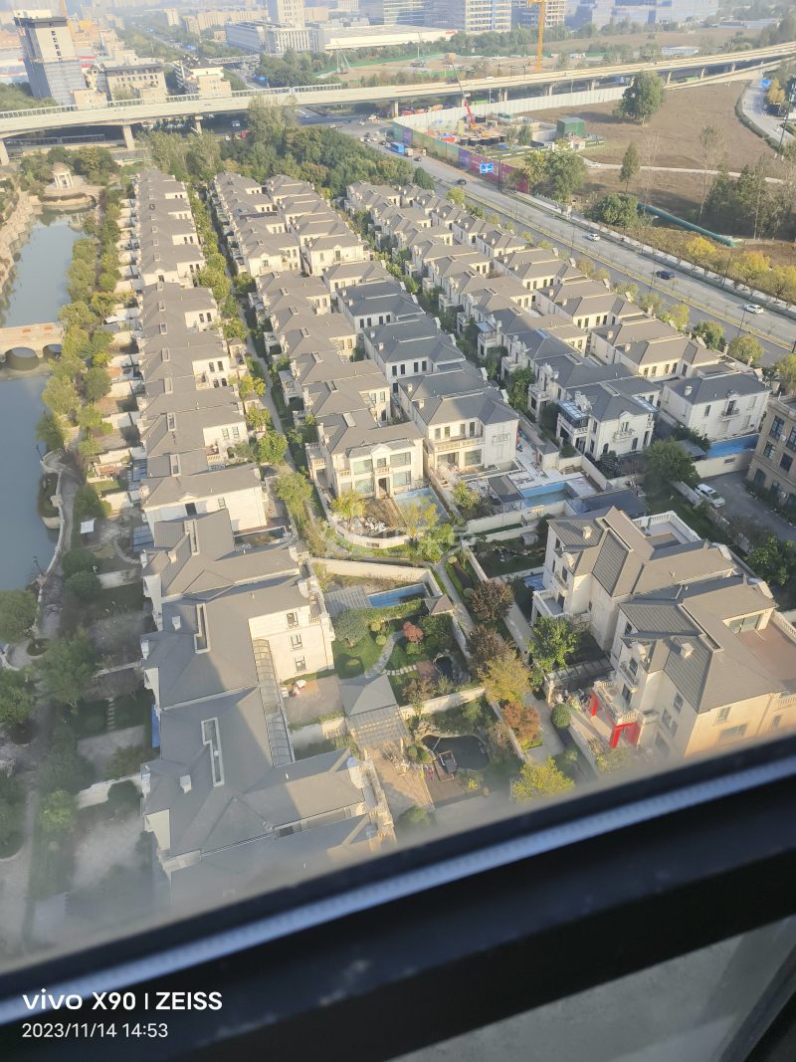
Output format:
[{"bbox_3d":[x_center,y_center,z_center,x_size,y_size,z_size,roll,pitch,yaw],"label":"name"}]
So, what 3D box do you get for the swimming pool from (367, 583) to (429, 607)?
[{"bbox_3d":[0.154,8.812,89.845,7.500,1.300,2.600,-12,38,-12],"label":"swimming pool"}]

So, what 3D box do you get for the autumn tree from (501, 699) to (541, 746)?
[{"bbox_3d":[12.196,19.202,70.194,3.910,5.230,3.910,-2,37,1],"label":"autumn tree"}]

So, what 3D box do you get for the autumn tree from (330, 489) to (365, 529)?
[{"bbox_3d":[-7.730,-2.980,108.970,5.330,7.170,5.330,-2,38,2],"label":"autumn tree"}]

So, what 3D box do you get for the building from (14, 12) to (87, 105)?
[{"bbox_3d":[-265.820,-362.100,543.360,27.500,56.750,37.000,-31,46,-31],"label":"building"}]

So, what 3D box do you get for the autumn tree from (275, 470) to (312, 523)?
[{"bbox_3d":[-16.240,-5.230,111.110,5.800,8.800,5.800,-12,39,-11],"label":"autumn tree"}]

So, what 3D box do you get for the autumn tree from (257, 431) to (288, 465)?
[{"bbox_3d":[-21.850,-14.360,122.740,4.800,6.400,4.800,-12,39,-11],"label":"autumn tree"}]

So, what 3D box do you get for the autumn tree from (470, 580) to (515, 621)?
[{"bbox_3d":[11.161,8.519,83.909,5.110,5.560,5.110,-2,37,1],"label":"autumn tree"}]

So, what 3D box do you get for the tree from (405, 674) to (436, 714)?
[{"bbox_3d":[2.349,17.172,73.908,3.580,4.670,3.580,-2,37,1],"label":"tree"}]

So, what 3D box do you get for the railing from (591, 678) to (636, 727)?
[{"bbox_3d":[23.510,18.320,76.170,2.460,1.180,5.220,-12,39,-11],"label":"railing"}]

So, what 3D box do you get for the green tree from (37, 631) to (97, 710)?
[{"bbox_3d":[-38.770,17.460,82.290,6.300,10.500,6.300,-12,39,-11],"label":"green tree"}]

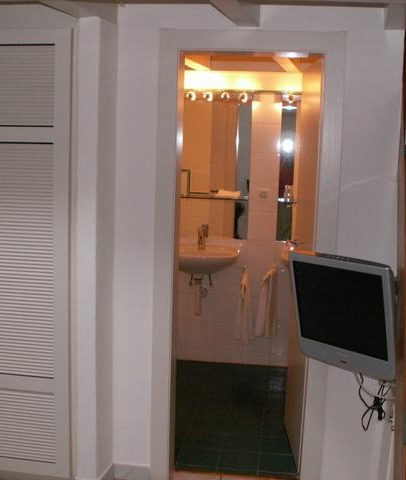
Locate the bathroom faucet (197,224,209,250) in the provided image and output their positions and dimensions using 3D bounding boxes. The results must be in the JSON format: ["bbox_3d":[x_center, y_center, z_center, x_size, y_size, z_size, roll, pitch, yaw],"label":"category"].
[{"bbox_3d":[-0.010,-0.009,4.434,0.058,0.158,0.128,3,8,7],"label":"bathroom faucet"}]

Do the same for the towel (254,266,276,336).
[{"bbox_3d":[0.452,0.433,4.590,0.146,0.509,0.061,3,8,7],"label":"towel"}]

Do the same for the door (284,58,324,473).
[{"bbox_3d":[0.513,0.118,3.290,0.041,1.955,0.602,2,8,0],"label":"door"}]

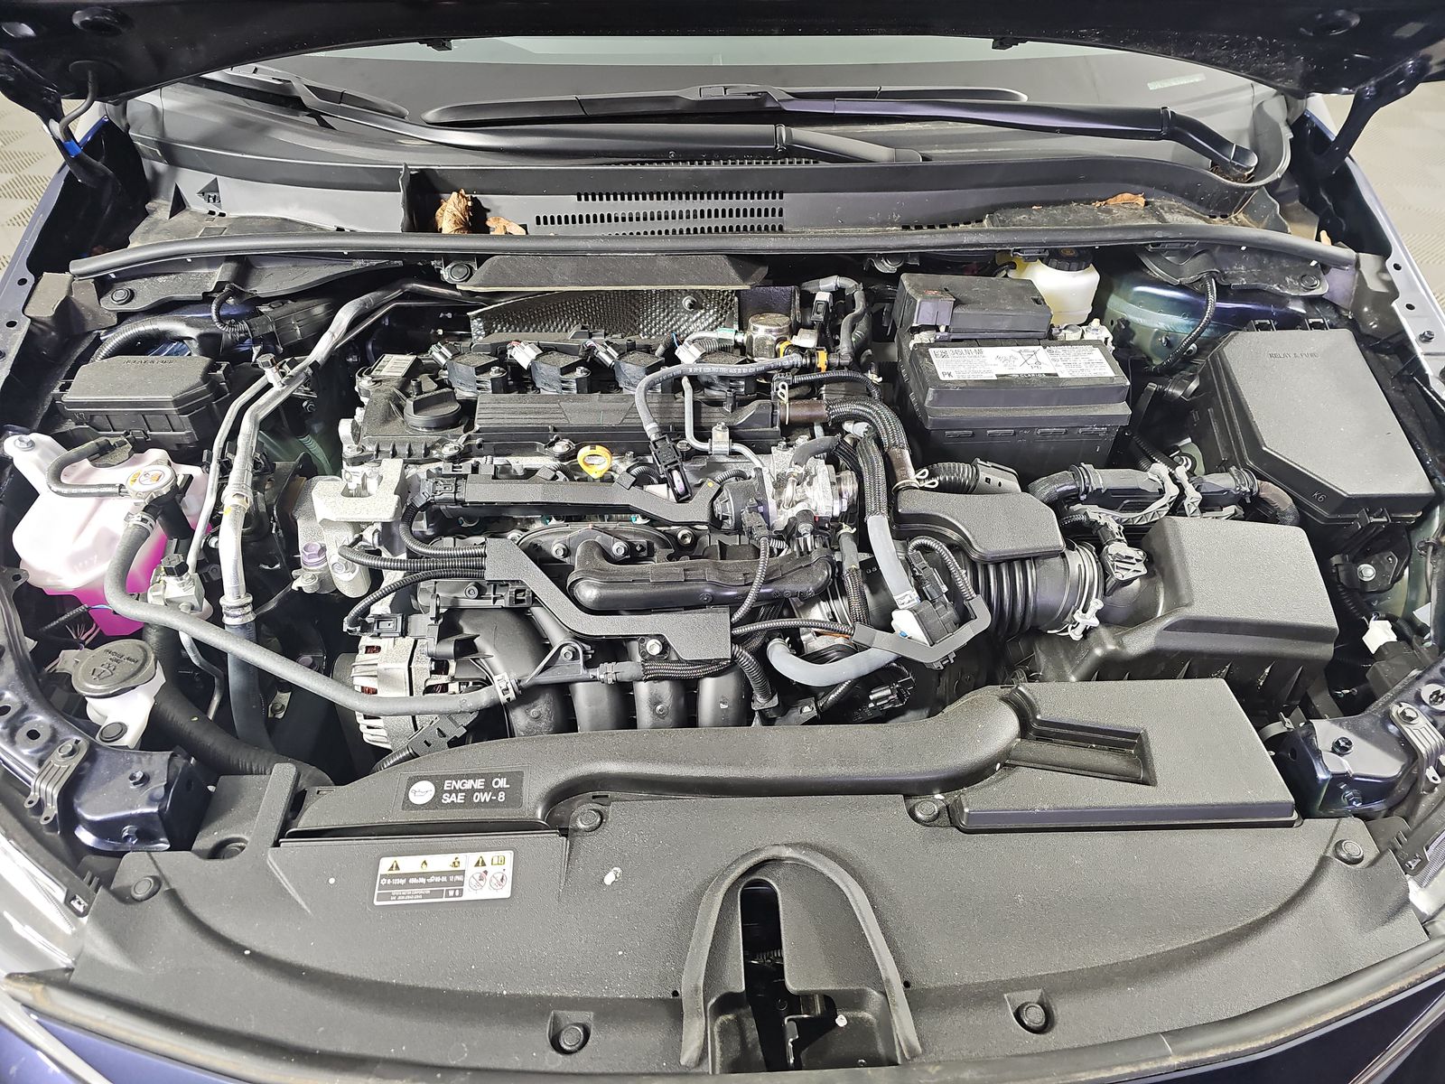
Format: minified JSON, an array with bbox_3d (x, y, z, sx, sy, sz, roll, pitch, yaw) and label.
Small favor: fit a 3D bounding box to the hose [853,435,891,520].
[{"bbox_3d":[0.138,-0.060,0.890,0.030,0.032,0.088,-3,68,1],"label":"hose"}]

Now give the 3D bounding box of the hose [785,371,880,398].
[{"bbox_3d":[0.109,-0.159,0.951,0.091,0.019,0.024,5,41,5],"label":"hose"}]

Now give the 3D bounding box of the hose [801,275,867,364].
[{"bbox_3d":[0.125,-0.245,1.060,0.072,0.085,0.065,-1,44,0],"label":"hose"}]

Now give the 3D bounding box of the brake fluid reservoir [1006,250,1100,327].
[{"bbox_3d":[0.384,-0.297,1.125,0.105,0.095,0.085,-1,44,0],"label":"brake fluid reservoir"}]

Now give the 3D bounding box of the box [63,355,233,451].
[{"bbox_3d":[-0.572,-0.136,0.981,0.152,0.080,0.090,-1,44,0],"label":"box"}]

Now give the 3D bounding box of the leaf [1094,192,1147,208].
[{"bbox_3d":[0.481,-0.412,1.160,0.064,0.018,0.030,-1,41,-2],"label":"leaf"}]

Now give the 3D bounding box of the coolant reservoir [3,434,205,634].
[{"bbox_3d":[-0.563,-0.010,0.875,0.170,0.165,0.160,-1,41,-2],"label":"coolant reservoir"}]

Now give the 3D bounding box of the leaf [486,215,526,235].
[{"bbox_3d":[-0.250,-0.362,1.104,0.050,0.022,0.035,-1,44,0],"label":"leaf"}]

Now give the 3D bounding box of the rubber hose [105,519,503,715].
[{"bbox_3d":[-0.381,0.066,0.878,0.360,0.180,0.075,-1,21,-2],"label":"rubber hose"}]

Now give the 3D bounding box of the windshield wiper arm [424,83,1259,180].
[{"bbox_3d":[0.138,-0.490,1.140,1.006,0.085,0.111,-1,41,-2],"label":"windshield wiper arm"}]

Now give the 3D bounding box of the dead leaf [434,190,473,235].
[{"bbox_3d":[-0.311,-0.380,1.113,0.044,0.052,0.035,-1,44,0],"label":"dead leaf"}]

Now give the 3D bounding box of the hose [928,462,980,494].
[{"bbox_3d":[0.227,-0.061,0.935,0.054,0.034,0.036,-1,44,0],"label":"hose"}]

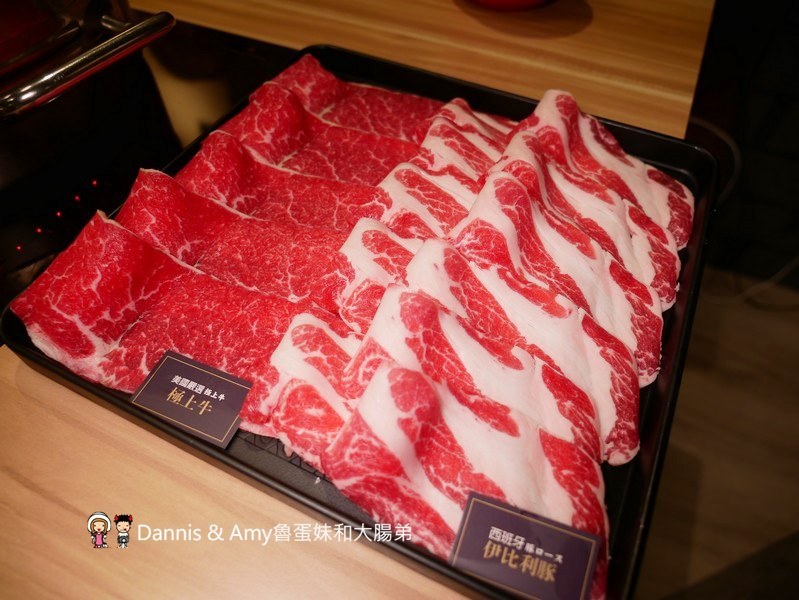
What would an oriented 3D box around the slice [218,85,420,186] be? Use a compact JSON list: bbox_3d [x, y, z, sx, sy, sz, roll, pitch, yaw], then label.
[{"bbox_3d":[-0.066,-0.132,0.461,0.162,0.033,0.098,22,55,15],"label":"slice"}]

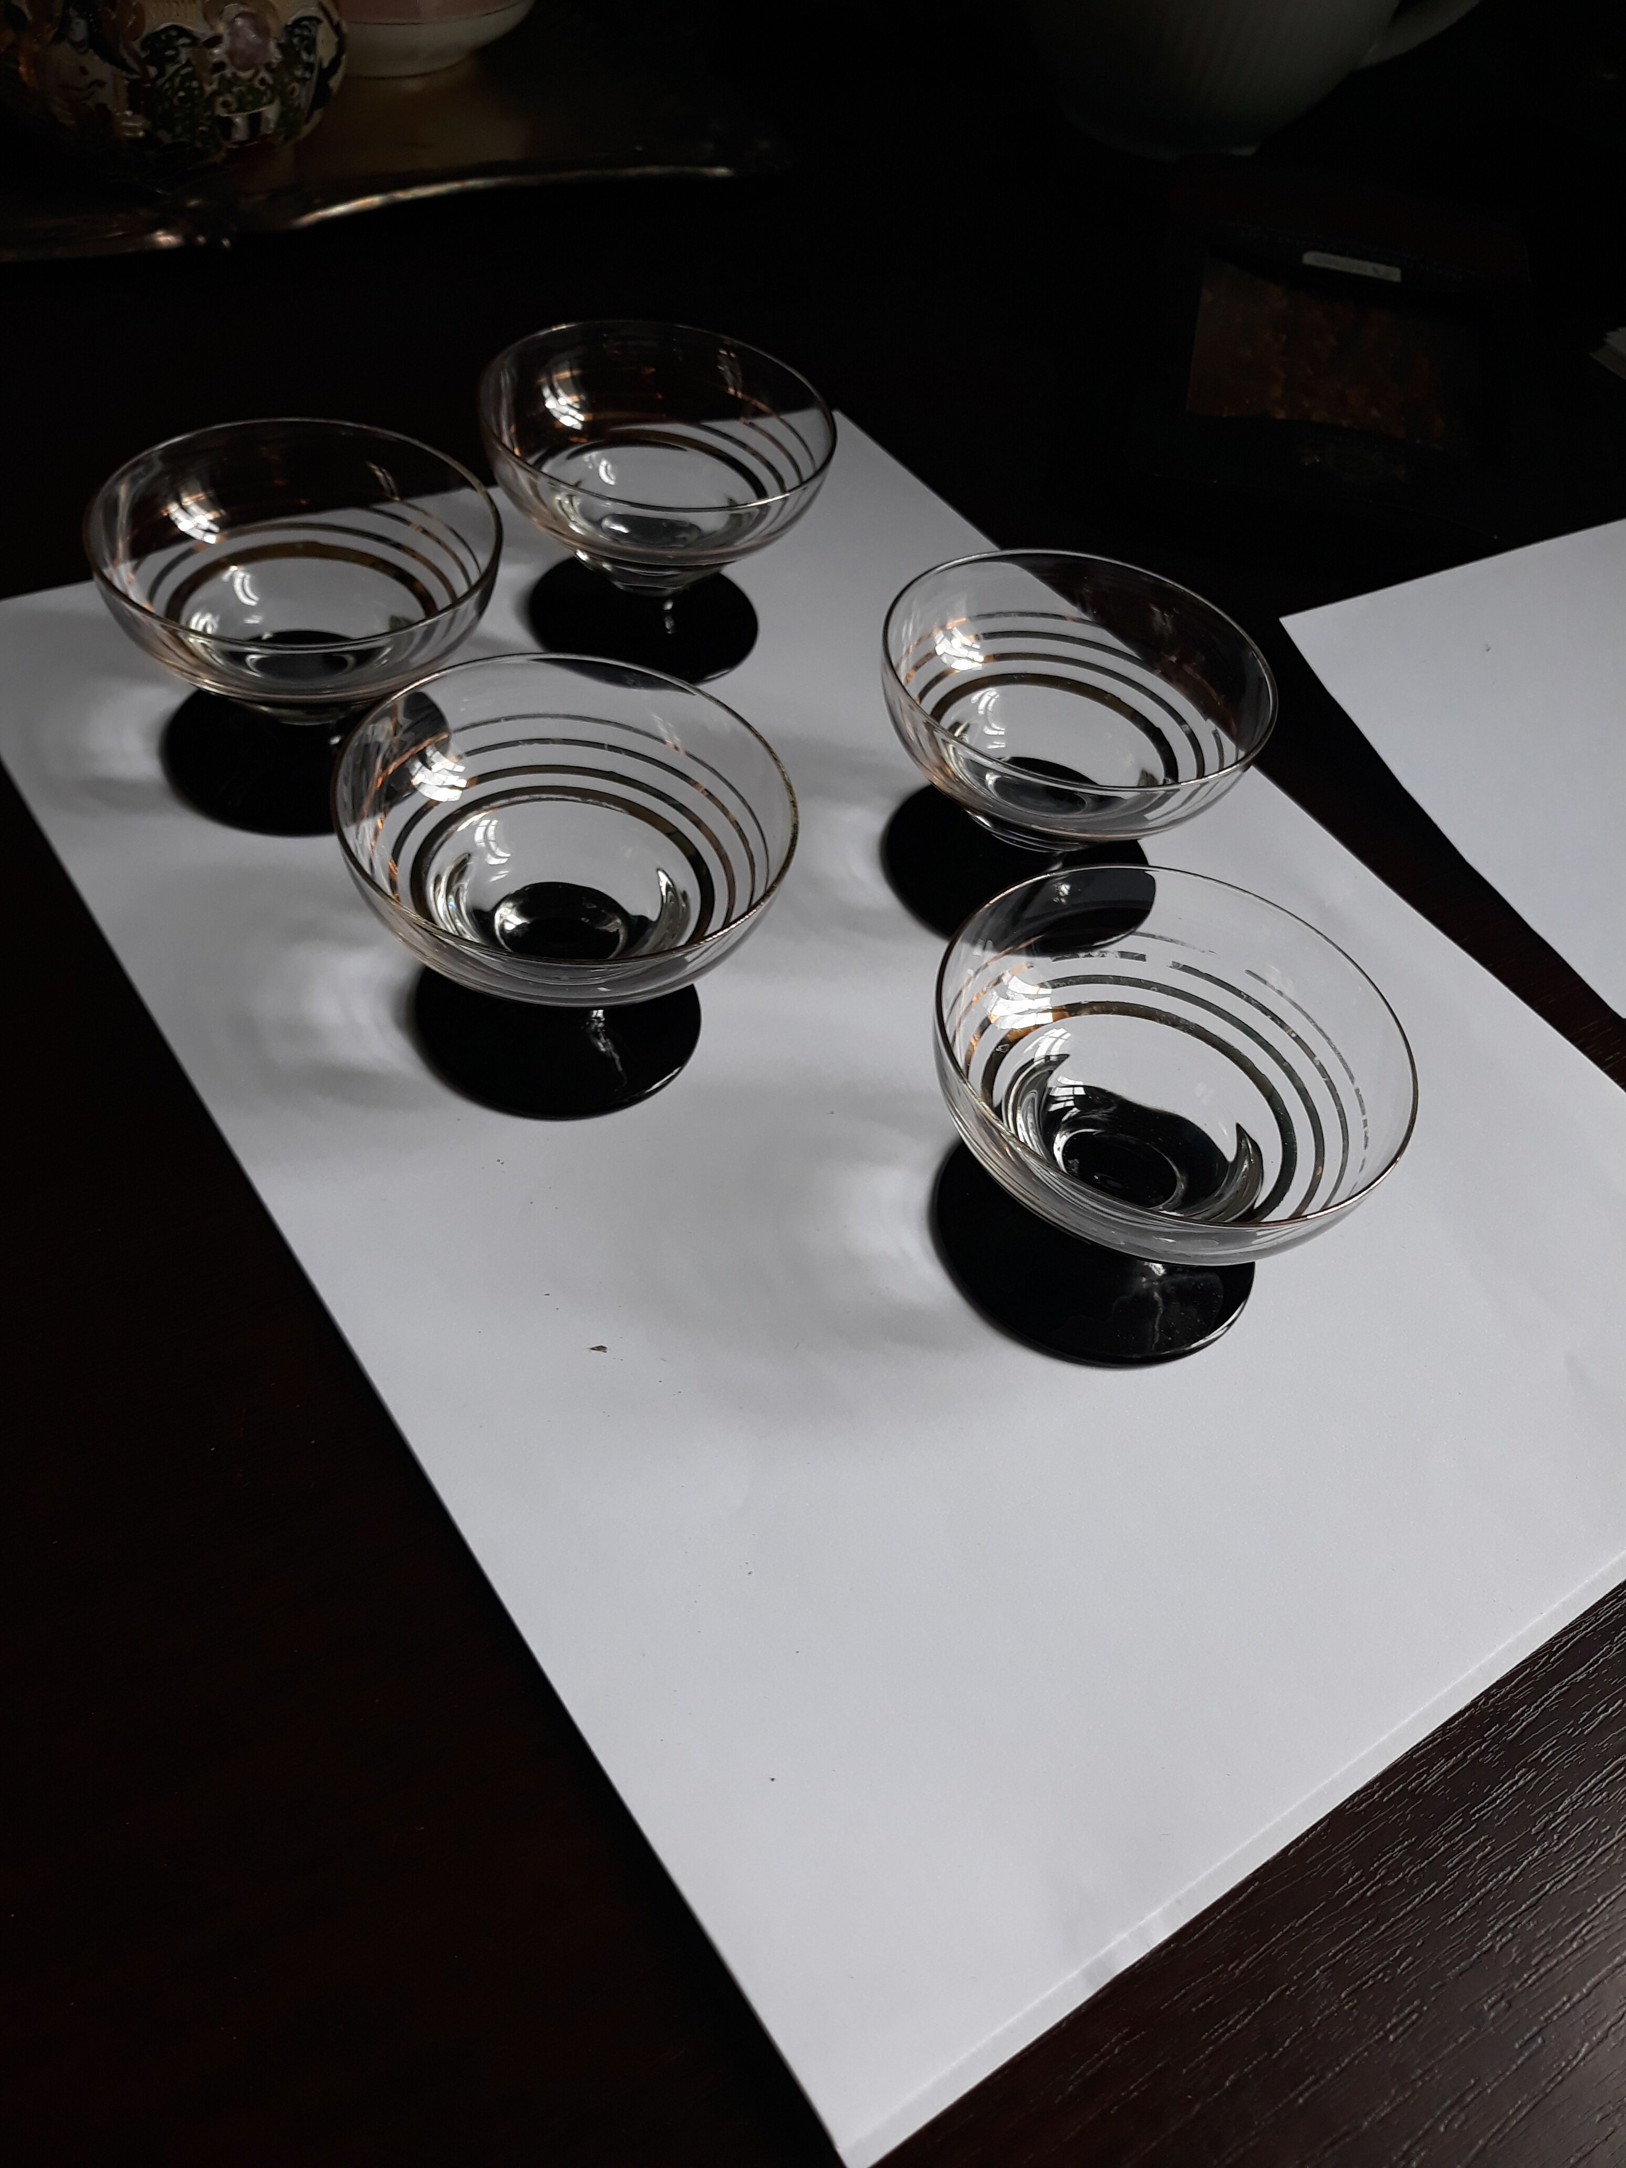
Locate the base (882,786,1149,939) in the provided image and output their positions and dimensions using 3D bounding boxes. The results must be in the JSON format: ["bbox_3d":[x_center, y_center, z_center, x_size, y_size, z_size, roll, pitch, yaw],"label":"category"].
[{"bbox_3d":[0.054,-0.061,0.432,0.071,0.015,0.071,12,49,0],"label":"base"}]

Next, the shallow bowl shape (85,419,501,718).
[{"bbox_3d":[-0.120,-0.110,0.400,0.089,0.049,0.089,12,49,0],"label":"shallow bowl shape"}]

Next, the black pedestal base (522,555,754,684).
[{"bbox_3d":[-0.047,-0.138,0.480,0.067,0.015,0.067,12,49,0],"label":"black pedestal base"}]

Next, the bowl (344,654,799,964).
[{"bbox_3d":[-0.050,-0.042,0.353,0.090,0.049,0.090,5,49,-6],"label":"bowl"}]

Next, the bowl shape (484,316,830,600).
[{"bbox_3d":[-0.042,-0.158,0.455,0.091,0.049,0.091,12,49,0],"label":"bowl shape"}]

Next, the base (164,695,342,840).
[{"bbox_3d":[-0.124,-0.090,0.424,0.071,0.015,0.071,12,49,0],"label":"base"}]

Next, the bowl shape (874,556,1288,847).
[{"bbox_3d":[0.059,-0.082,0.408,0.092,0.048,0.092,12,49,0],"label":"bowl shape"}]

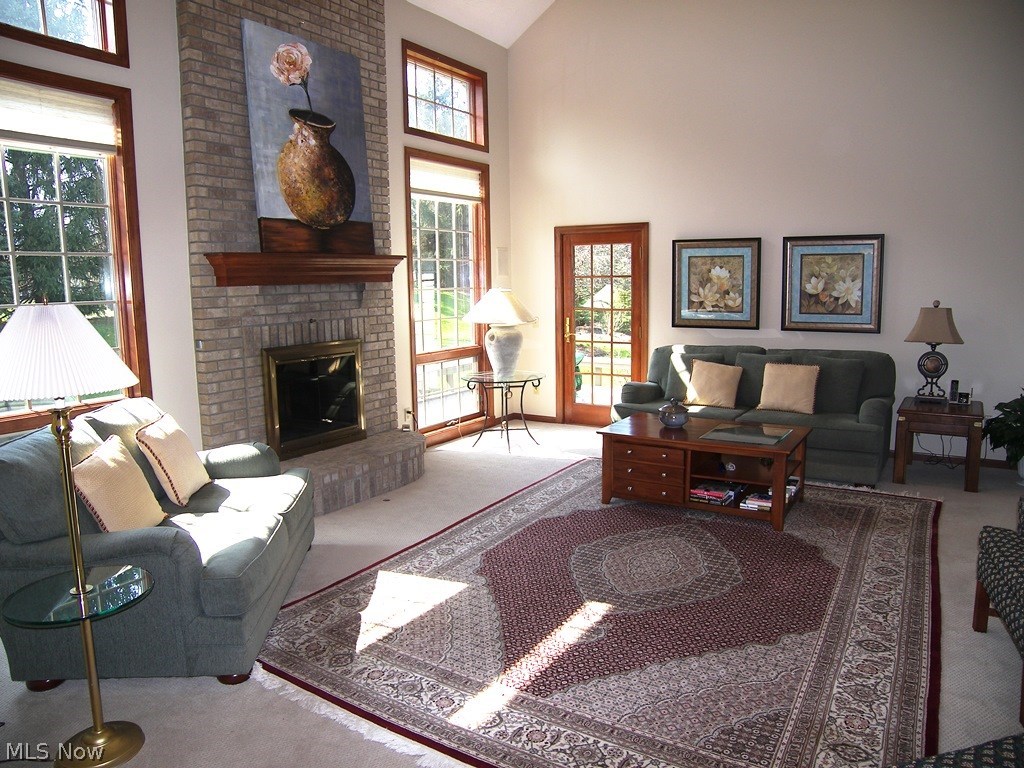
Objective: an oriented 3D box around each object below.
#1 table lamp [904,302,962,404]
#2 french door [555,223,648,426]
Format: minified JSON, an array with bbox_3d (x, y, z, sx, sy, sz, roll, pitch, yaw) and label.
[{"bbox_3d":[3.171,-0.238,5.336,0.376,0.779,0.277,4,10,32],"label":"table lamp"},{"bbox_3d":[0.929,-0.582,7.374,1.048,2.087,0.100,4,10,32],"label":"french door"}]

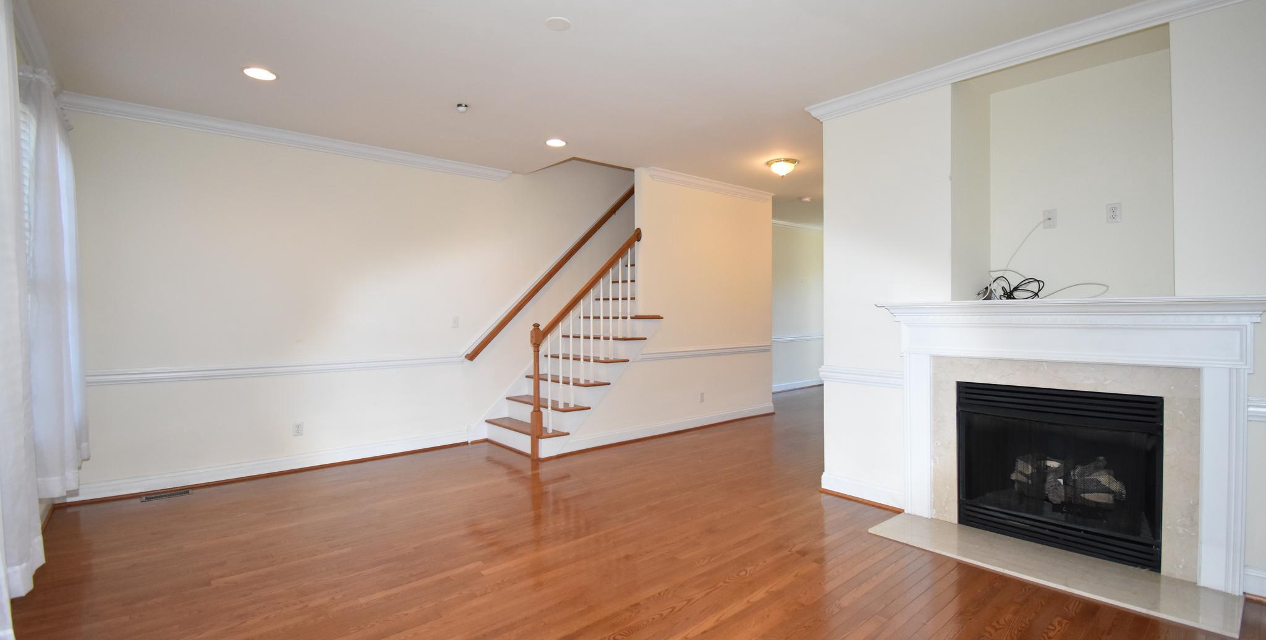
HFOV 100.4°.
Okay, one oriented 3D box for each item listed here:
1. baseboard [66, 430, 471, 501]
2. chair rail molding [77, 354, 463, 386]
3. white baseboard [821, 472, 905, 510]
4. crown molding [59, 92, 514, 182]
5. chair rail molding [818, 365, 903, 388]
[{"bbox_3d":[-2.760,1.159,4.416,2.852,0.116,0.025,-1,1,-38],"label":"baseboard"},{"bbox_3d":[-2.758,0.387,4.401,2.775,0.106,0.040,-1,1,-38],"label":"chair rail molding"},{"bbox_3d":[1.567,1.164,3.623,0.025,0.116,0.565,-1,1,-44],"label":"white baseboard"},{"bbox_3d":[-2.548,-1.480,4.518,3.254,0.102,0.086,-1,1,-38],"label":"crown molding"},{"bbox_3d":[1.552,0.391,3.619,0.040,0.109,0.572,-1,1,-44],"label":"chair rail molding"}]

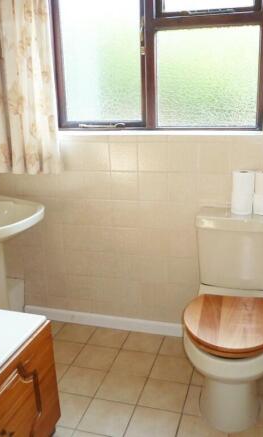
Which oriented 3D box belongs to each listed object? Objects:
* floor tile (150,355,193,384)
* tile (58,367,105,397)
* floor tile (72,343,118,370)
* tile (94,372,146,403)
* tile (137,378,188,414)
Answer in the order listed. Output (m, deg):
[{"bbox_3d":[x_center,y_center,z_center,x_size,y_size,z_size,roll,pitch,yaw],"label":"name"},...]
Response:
[{"bbox_3d":[0.202,0.740,2.076,0.200,0.010,0.199,3,17,16],"label":"floor tile"},{"bbox_3d":[-0.237,0.781,2.020,0.197,0.010,0.197,3,17,16],"label":"tile"},{"bbox_3d":[-0.179,0.727,2.204,0.197,0.010,0.197,3,17,16],"label":"floor tile"},{"bbox_3d":[-0.045,0.791,1.963,0.197,0.010,0.197,3,17,16],"label":"tile"},{"bbox_3d":[0.146,0.800,1.907,0.197,0.010,0.197,3,17,16],"label":"tile"}]

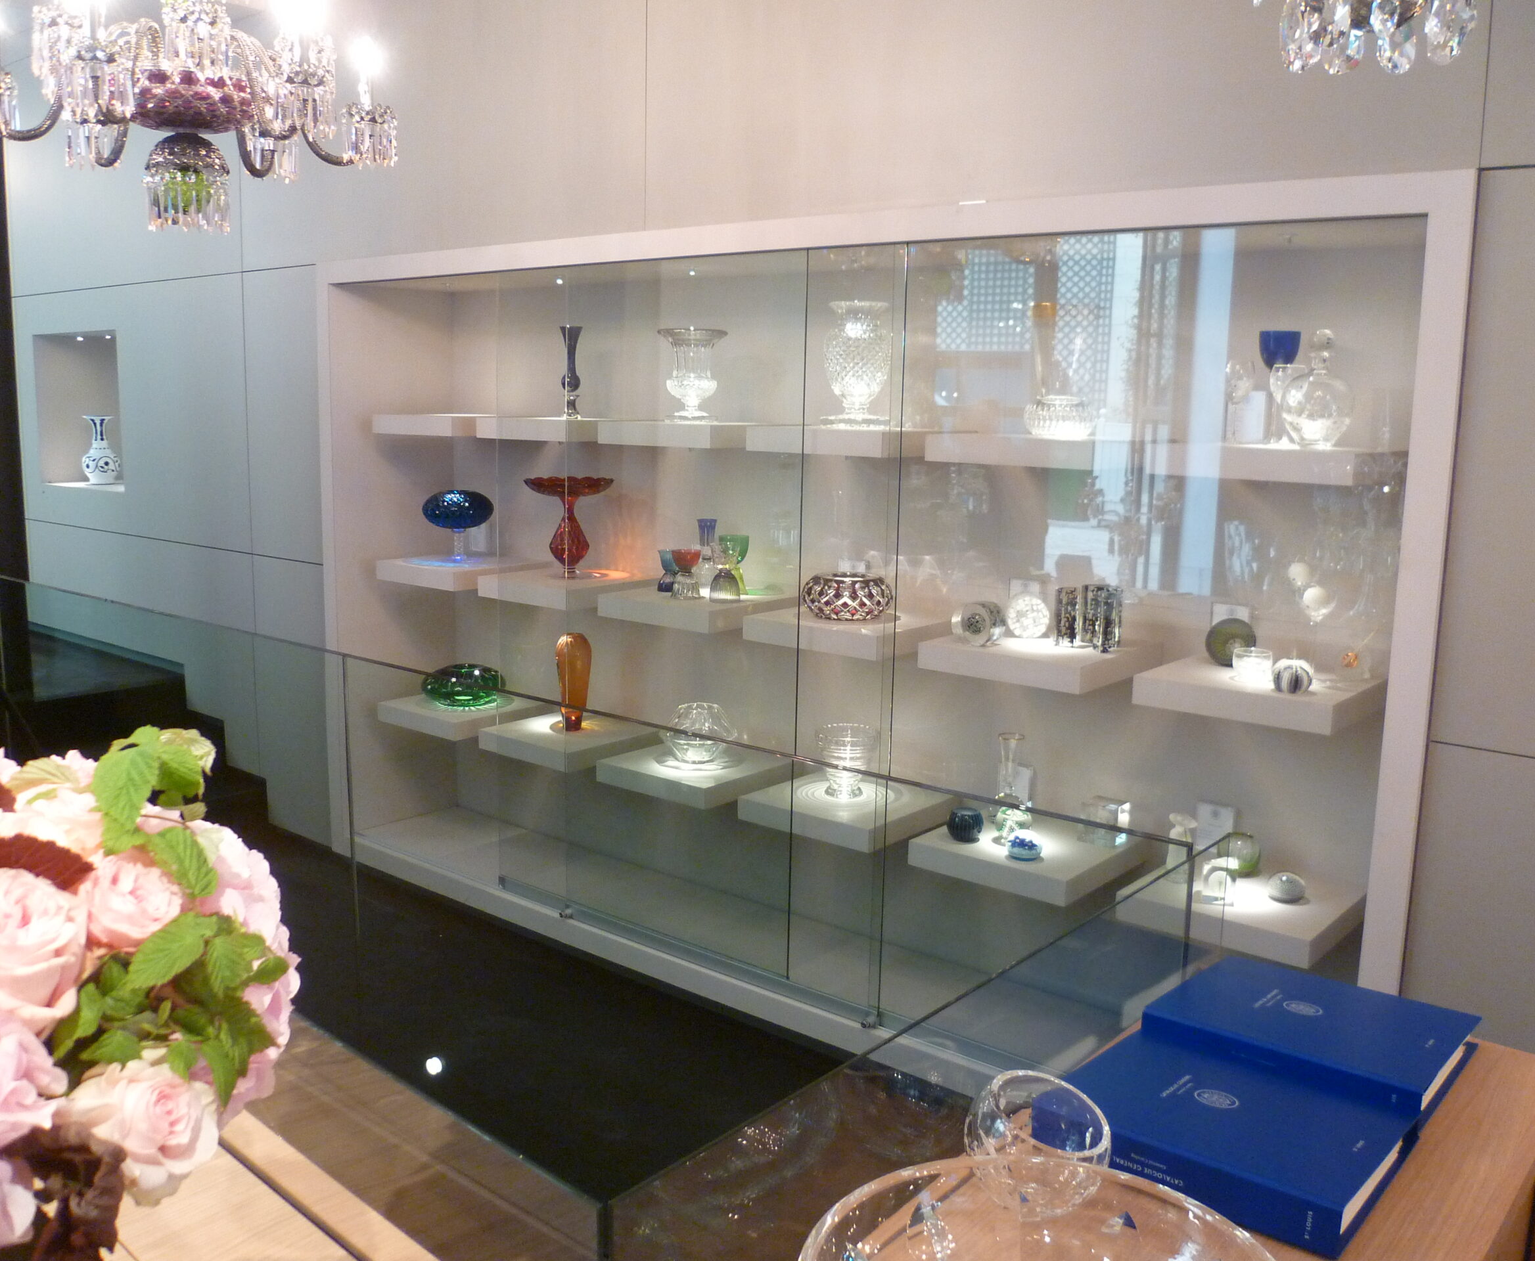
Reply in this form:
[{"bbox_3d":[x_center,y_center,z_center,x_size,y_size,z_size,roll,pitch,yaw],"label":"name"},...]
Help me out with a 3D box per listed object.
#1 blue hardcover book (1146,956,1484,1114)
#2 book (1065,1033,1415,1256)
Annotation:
[{"bbox_3d":[0.654,0.472,1.626,0.305,0.048,0.272,9,12,38],"label":"blue hardcover book"},{"bbox_3d":[0.478,0.504,1.409,0.305,0.048,0.272,9,12,38],"label":"book"}]

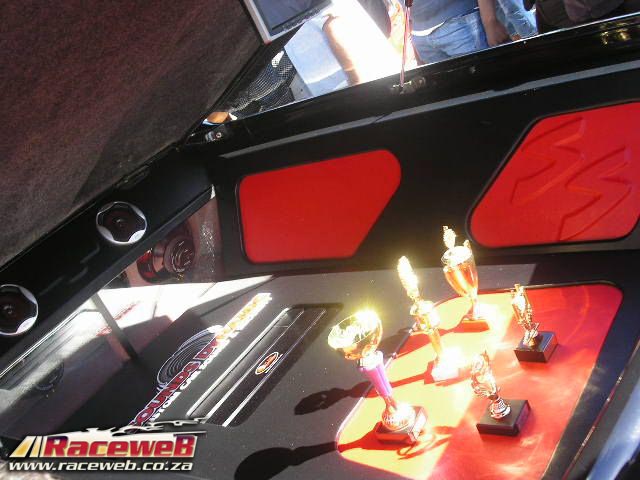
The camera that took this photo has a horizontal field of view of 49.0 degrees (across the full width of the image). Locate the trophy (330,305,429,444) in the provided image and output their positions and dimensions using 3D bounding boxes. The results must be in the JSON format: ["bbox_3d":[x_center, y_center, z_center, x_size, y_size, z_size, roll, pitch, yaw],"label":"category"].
[{"bbox_3d":[0.120,0.285,1.419,0.112,0.253,0.112,-7,27,38],"label":"trophy"}]

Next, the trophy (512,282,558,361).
[{"bbox_3d":[0.433,0.167,1.469,0.066,0.175,0.066,-5,28,42],"label":"trophy"}]

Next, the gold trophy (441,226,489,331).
[{"bbox_3d":[0.337,0.085,1.640,0.083,0.267,0.115,-6,28,40],"label":"gold trophy"}]

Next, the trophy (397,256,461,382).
[{"bbox_3d":[0.237,0.167,1.509,0.074,0.299,0.083,-6,28,40],"label":"trophy"}]

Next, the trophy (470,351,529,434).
[{"bbox_3d":[0.327,0.279,1.329,0.079,0.167,0.077,-6,28,40],"label":"trophy"}]

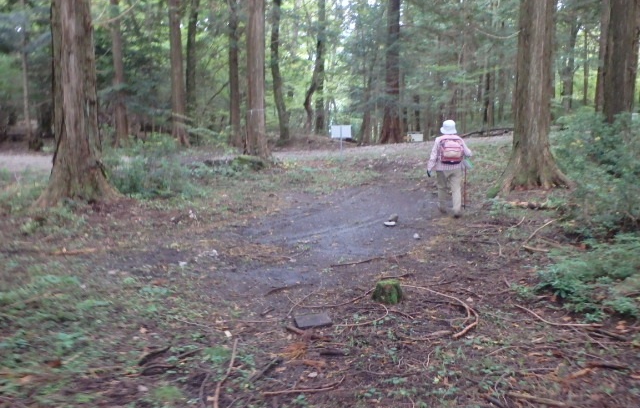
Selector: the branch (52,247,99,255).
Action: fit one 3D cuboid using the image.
[{"bbox_3d":[-2.779,0.522,6.719,0.477,0.040,0.050,-4,7,-30],"label":"branch"}]

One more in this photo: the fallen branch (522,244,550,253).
[{"bbox_3d":[2.539,0.516,6.944,0.040,0.035,0.357,-6,9,-36],"label":"fallen branch"}]

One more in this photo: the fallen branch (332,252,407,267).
[{"bbox_3d":[0.563,0.590,6.377,1.030,0.040,0.070,-5,9,-34],"label":"fallen branch"}]

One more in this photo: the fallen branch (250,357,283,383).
[{"bbox_3d":[-0.319,0.976,3.541,0.035,0.030,0.378,4,8,25],"label":"fallen branch"}]

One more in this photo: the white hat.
[{"bbox_3d":[2.031,-1.206,9.330,0.260,0.200,0.280,0,7,-3],"label":"white hat"}]

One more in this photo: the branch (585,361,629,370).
[{"bbox_3d":[1.738,0.971,3.578,0.240,0.030,0.035,3,8,19],"label":"branch"}]

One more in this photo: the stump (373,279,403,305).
[{"bbox_3d":[0.559,0.729,4.900,0.240,0.170,0.220,0,6,0],"label":"stump"}]

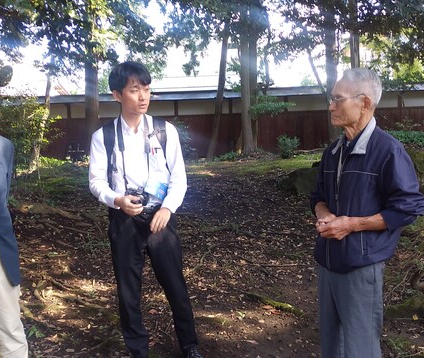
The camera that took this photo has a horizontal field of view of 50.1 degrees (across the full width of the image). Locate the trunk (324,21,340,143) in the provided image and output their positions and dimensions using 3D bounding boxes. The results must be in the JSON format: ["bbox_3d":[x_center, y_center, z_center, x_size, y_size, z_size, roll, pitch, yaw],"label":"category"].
[{"bbox_3d":[3.369,-2.575,12.586,0.338,3.521,0.338,-4,7,0],"label":"trunk"}]

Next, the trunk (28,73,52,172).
[{"bbox_3d":[-3.968,-1.299,10.559,0.165,2.357,0.165,12,7,0],"label":"trunk"}]

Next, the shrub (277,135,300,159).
[{"bbox_3d":[2.016,-0.855,11.961,0.608,0.633,0.608,-4,7,0],"label":"shrub"}]

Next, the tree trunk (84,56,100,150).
[{"bbox_3d":[-3.335,-2.027,12.726,0.369,2.853,0.369,0,7,0],"label":"tree trunk"}]

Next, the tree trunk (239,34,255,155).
[{"bbox_3d":[0.950,-2.264,12.305,0.275,3.208,0.275,-3,7,0],"label":"tree trunk"}]

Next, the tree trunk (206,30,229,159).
[{"bbox_3d":[0.171,-2.323,12.684,0.213,3.566,0.213,7,7,0],"label":"tree trunk"}]

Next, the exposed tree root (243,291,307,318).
[{"bbox_3d":[0.436,0.903,3.310,0.572,0.070,0.100,5,10,44],"label":"exposed tree root"}]

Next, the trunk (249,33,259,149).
[{"bbox_3d":[1.185,-2.441,12.800,0.243,3.277,0.243,-2,7,0],"label":"trunk"}]

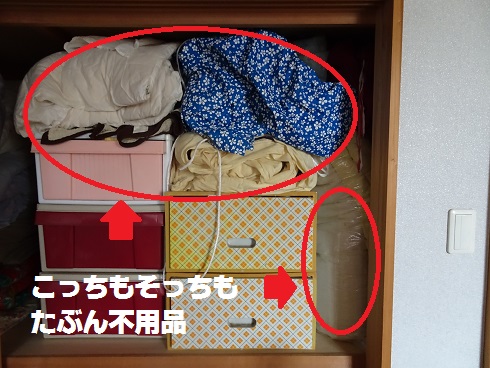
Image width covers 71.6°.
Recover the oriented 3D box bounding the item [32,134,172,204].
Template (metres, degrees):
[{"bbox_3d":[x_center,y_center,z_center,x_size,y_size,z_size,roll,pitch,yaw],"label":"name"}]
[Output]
[{"bbox_3d":[-0.456,-0.061,1.359,0.438,0.225,0.550,0,3,0],"label":"item"}]

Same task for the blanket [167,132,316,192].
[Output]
[{"bbox_3d":[-0.007,-0.080,1.278,0.460,0.197,0.440,0,3,0],"label":"blanket"}]

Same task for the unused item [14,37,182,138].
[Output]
[{"bbox_3d":[-0.492,-0.337,1.333,0.565,0.340,0.520,0,3,0],"label":"unused item"}]

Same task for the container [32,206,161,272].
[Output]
[{"bbox_3d":[-0.457,0.164,1.372,0.431,0.225,0.550,0,3,0],"label":"container"}]

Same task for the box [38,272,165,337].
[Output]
[{"bbox_3d":[-0.452,0.387,1.385,0.424,0.222,0.550,0,3,0],"label":"box"}]

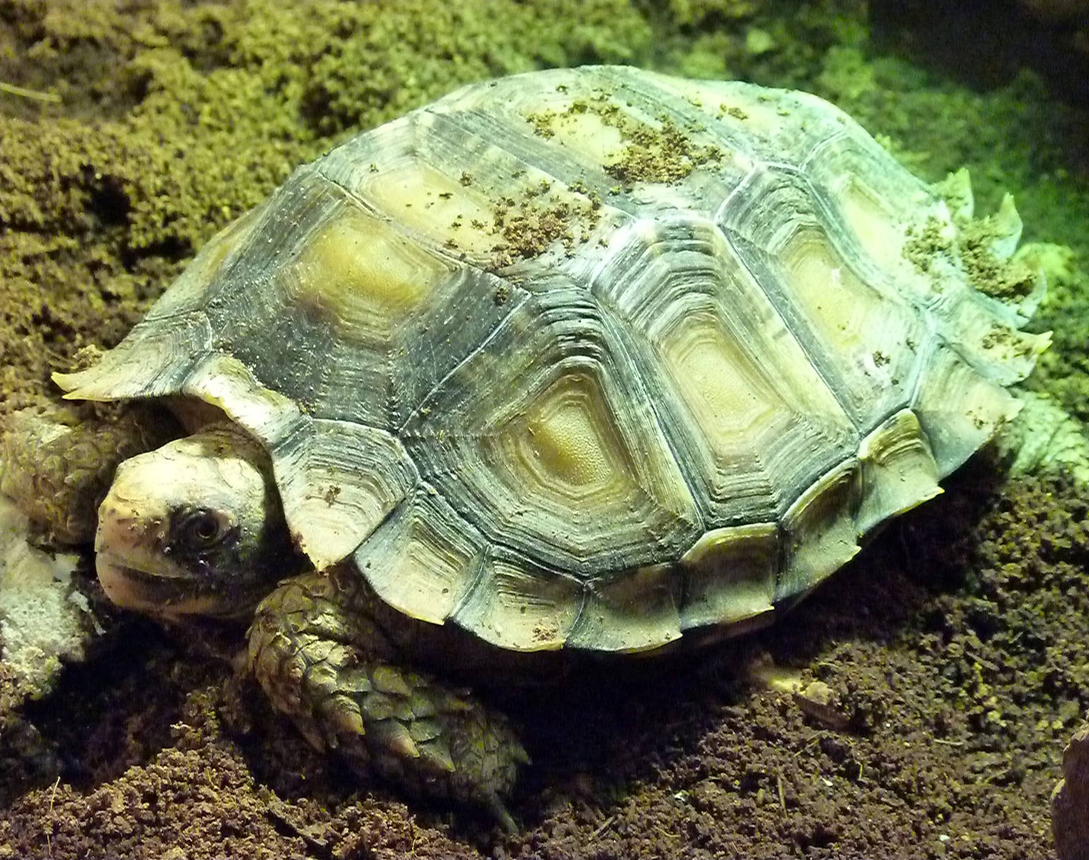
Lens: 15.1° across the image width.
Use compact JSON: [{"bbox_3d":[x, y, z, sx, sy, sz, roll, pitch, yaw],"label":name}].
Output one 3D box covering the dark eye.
[{"bbox_3d":[-0.080,0.023,0.960,0.013,0.010,0.006,4,22,7],"label":"dark eye"}]

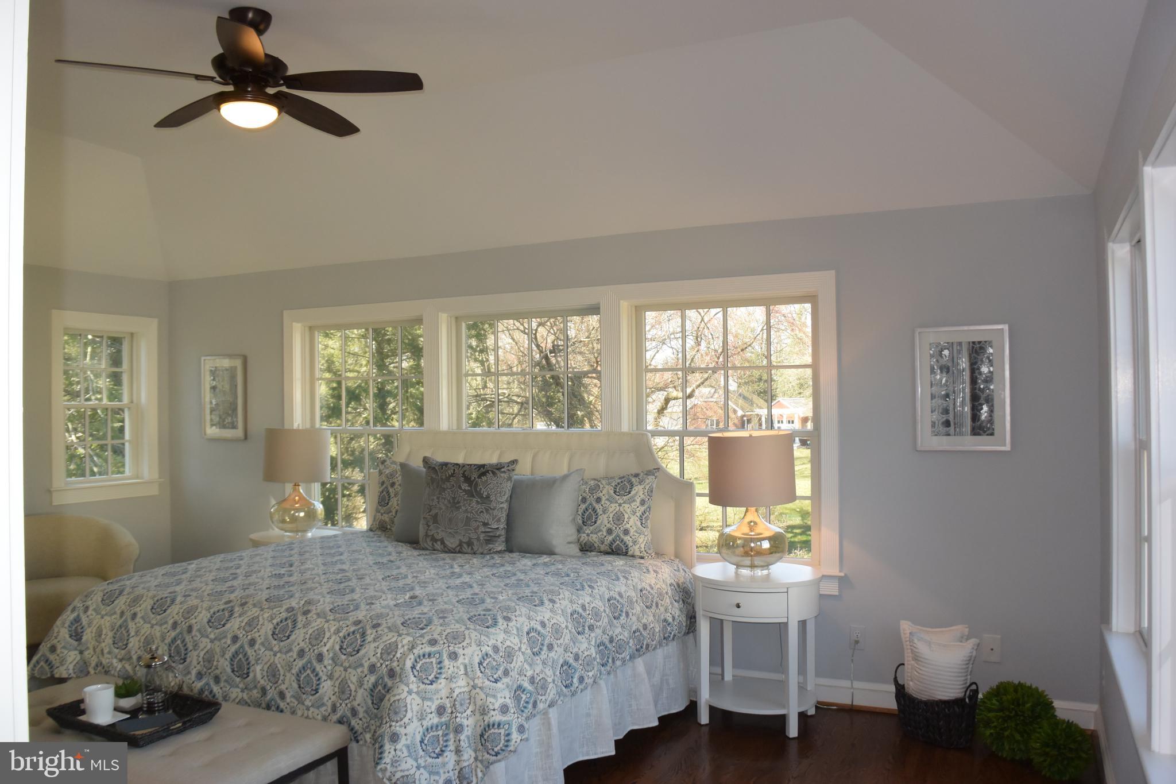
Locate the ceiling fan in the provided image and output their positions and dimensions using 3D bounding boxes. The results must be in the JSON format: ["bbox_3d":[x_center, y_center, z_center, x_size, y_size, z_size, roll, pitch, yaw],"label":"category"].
[{"bbox_3d":[-1.231,-1.184,3.246,1.270,0.420,1.270,-1,0,25],"label":"ceiling fan"}]

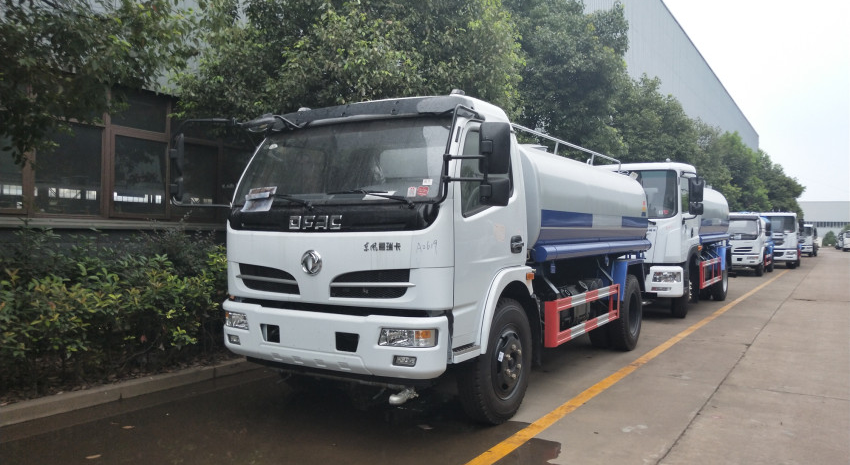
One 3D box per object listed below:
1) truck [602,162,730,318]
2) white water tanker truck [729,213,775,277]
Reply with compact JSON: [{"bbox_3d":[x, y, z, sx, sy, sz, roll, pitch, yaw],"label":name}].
[{"bbox_3d":[5.150,0.179,13.685,2.420,2.820,6.200,0,-1,34],"label":"truck"},{"bbox_3d":[13.401,0.492,26.148,2.350,2.500,5.900,0,-1,34],"label":"white water tanker truck"}]

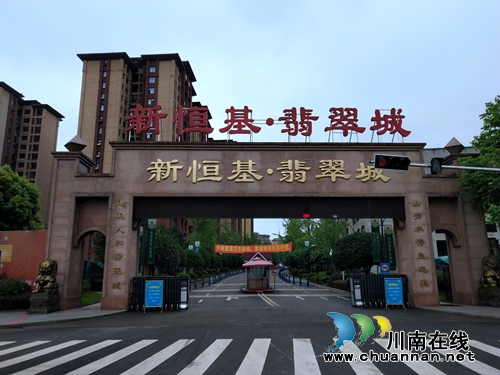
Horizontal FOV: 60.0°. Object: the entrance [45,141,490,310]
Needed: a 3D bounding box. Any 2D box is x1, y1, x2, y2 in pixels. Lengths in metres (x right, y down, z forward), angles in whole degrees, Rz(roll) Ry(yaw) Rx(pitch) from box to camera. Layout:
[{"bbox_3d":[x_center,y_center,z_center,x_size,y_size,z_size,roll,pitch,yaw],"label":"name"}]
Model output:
[{"bbox_3d":[1.172,2.086,24.763,23.900,9.200,2.300,0,-12,-2],"label":"entrance"}]

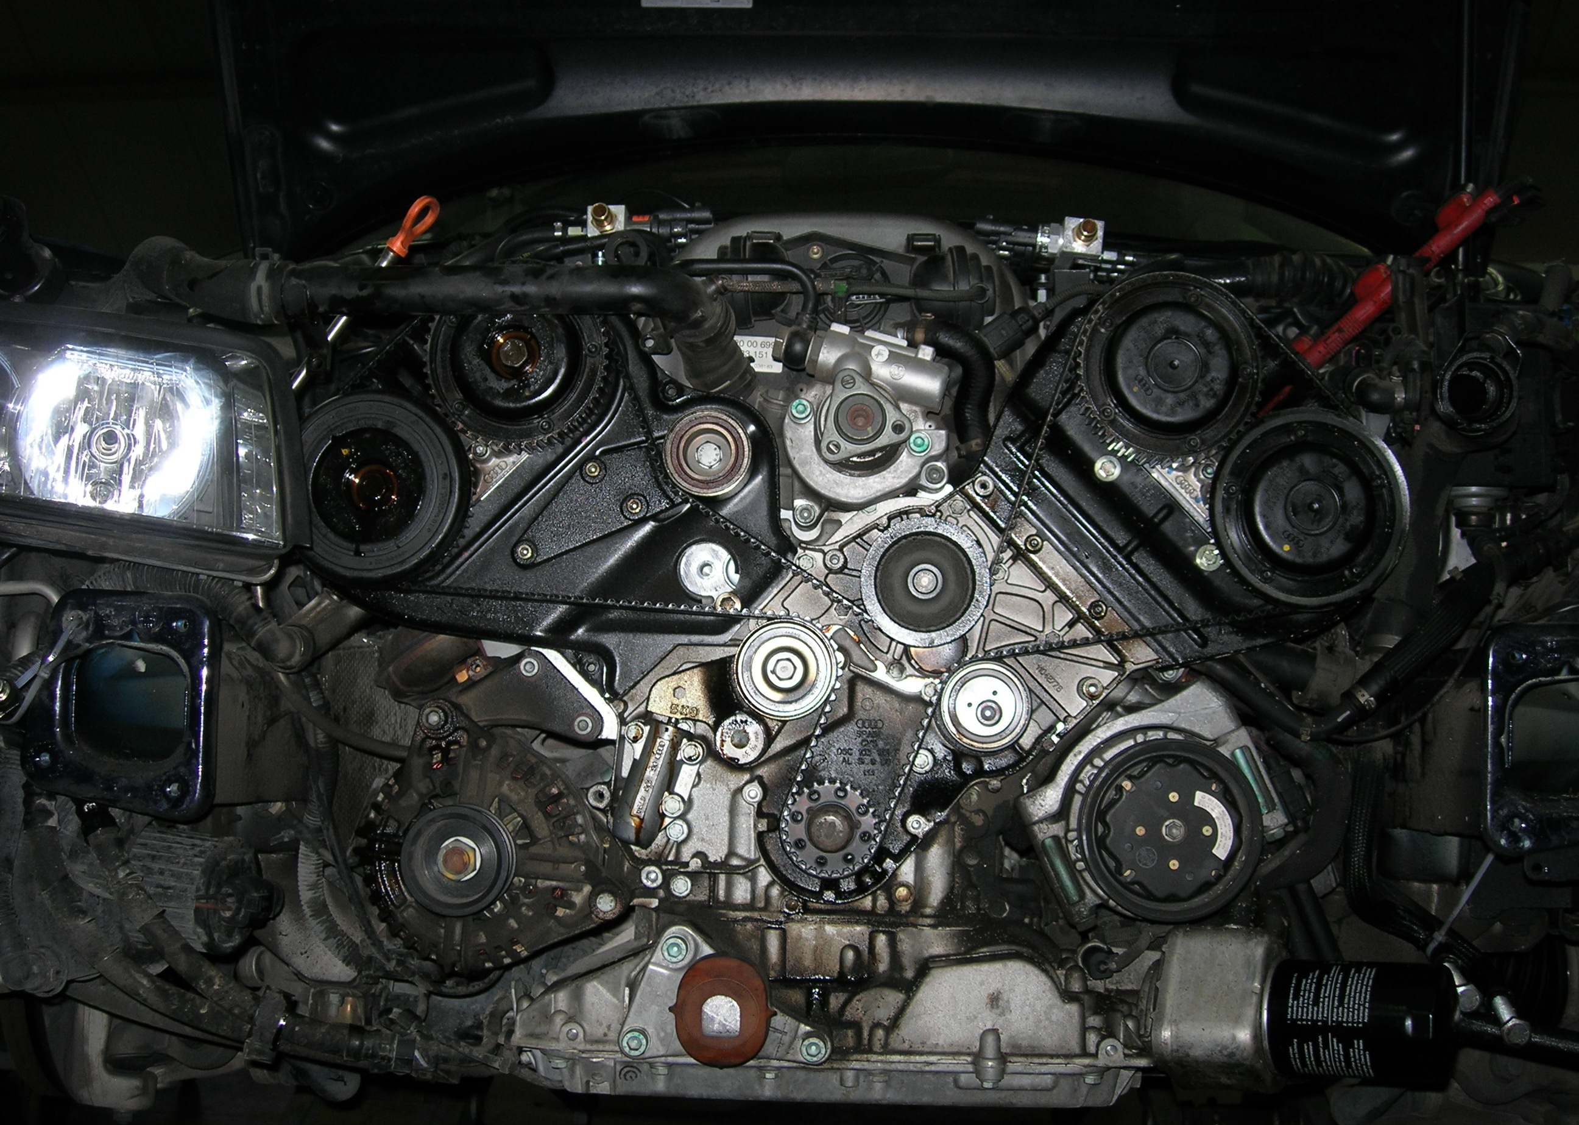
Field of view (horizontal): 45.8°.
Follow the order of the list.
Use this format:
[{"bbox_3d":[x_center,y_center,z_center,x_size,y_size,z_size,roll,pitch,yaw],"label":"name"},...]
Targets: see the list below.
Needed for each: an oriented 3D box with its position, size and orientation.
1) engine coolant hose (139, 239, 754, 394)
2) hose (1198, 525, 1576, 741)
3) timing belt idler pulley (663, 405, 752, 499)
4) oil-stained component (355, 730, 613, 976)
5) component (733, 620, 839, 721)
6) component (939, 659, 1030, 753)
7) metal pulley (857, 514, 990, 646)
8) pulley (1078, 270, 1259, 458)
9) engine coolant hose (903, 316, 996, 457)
[{"bbox_3d":[-0.219,-0.155,1.190,0.385,0.100,0.150,1,-4,1],"label":"engine coolant hose"},{"bbox_3d":[0.387,0.046,1.220,0.236,0.135,0.160,1,-4,1],"label":"hose"},{"bbox_3d":[-0.054,-0.073,1.232,0.058,0.060,0.036,1,-4,1],"label":"timing belt idler pulley"},{"bbox_3d":[-0.193,0.191,1.262,0.169,0.163,0.175,1,-4,1],"label":"oil-stained component"},{"bbox_3d":[-0.002,0.071,1.232,0.067,0.067,0.036,1,-4,1],"label":"component"},{"bbox_3d":[0.129,0.096,1.235,0.060,0.060,0.035,1,-4,1],"label":"component"},{"bbox_3d":[0.090,0.013,1.237,0.085,0.085,0.034,1,-4,1],"label":"metal pulley"},{"bbox_3d":[0.248,-0.128,1.228,0.119,0.119,0.045,1,-4,1],"label":"pulley"},{"bbox_3d":[0.108,-0.120,1.270,0.064,0.092,0.048,1,-4,1],"label":"engine coolant hose"}]

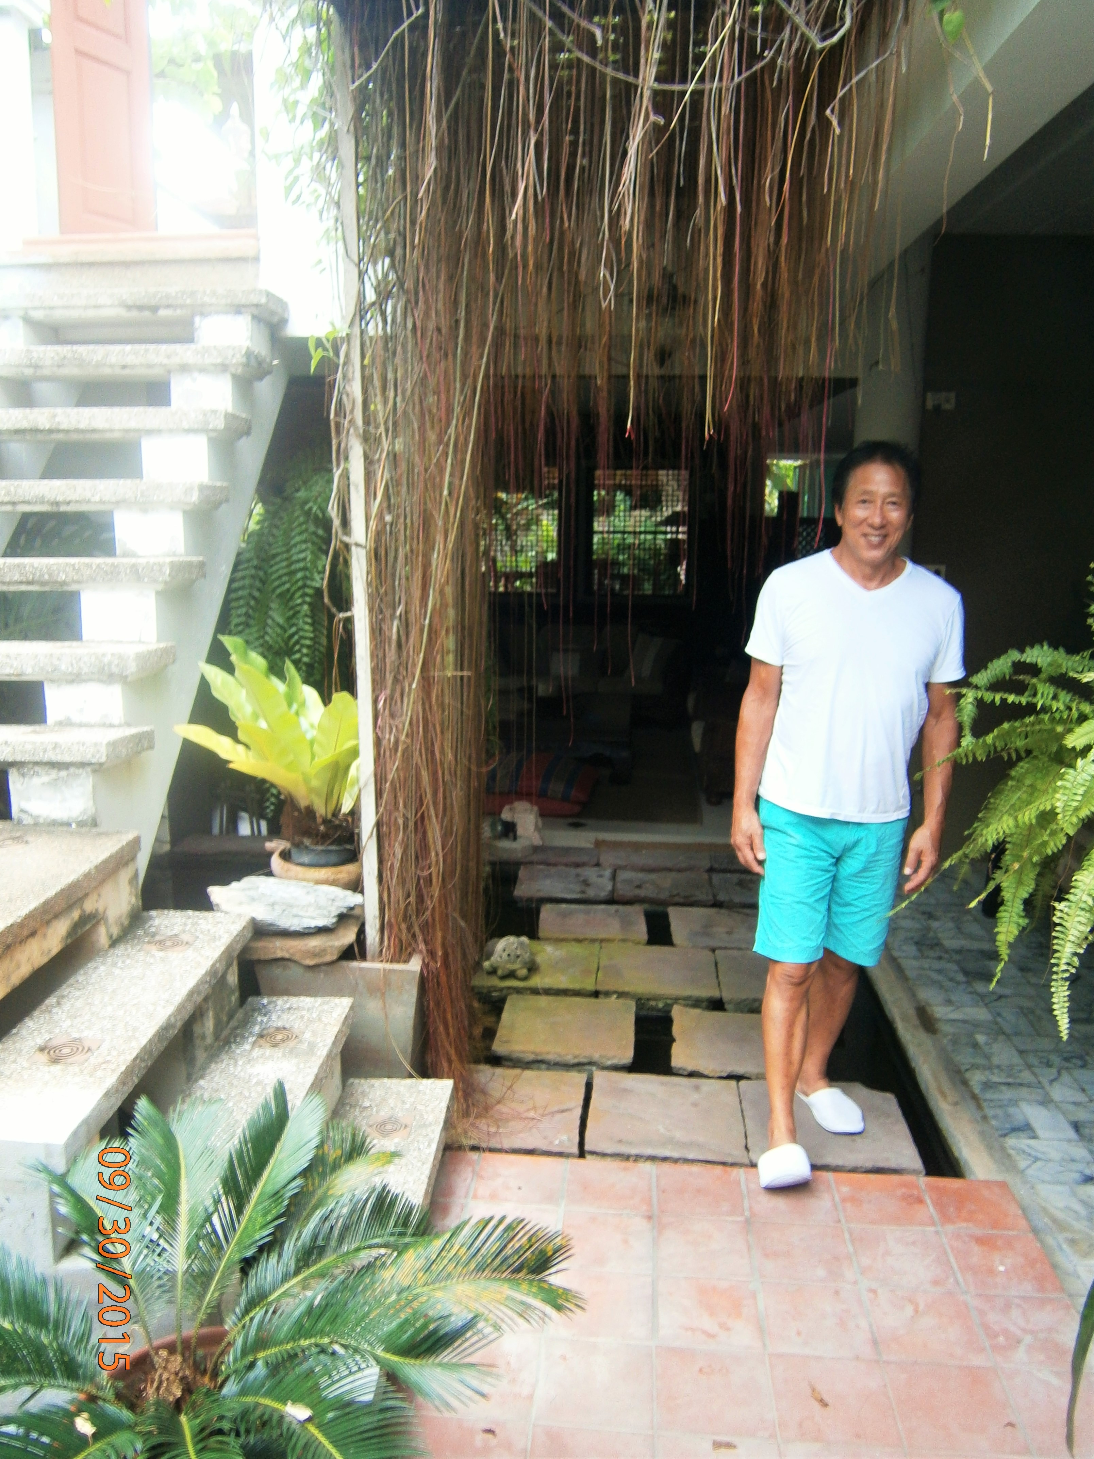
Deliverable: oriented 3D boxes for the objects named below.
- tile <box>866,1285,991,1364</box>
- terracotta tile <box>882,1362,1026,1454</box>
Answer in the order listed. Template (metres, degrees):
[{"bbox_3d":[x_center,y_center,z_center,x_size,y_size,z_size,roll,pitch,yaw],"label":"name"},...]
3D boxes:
[{"bbox_3d":[0.735,1.168,2.130,0.200,0.020,0.198,1,11,5],"label":"tile"},{"bbox_3d":[0.705,1.180,1.892,0.198,0.020,0.198,1,10,5],"label":"terracotta tile"}]

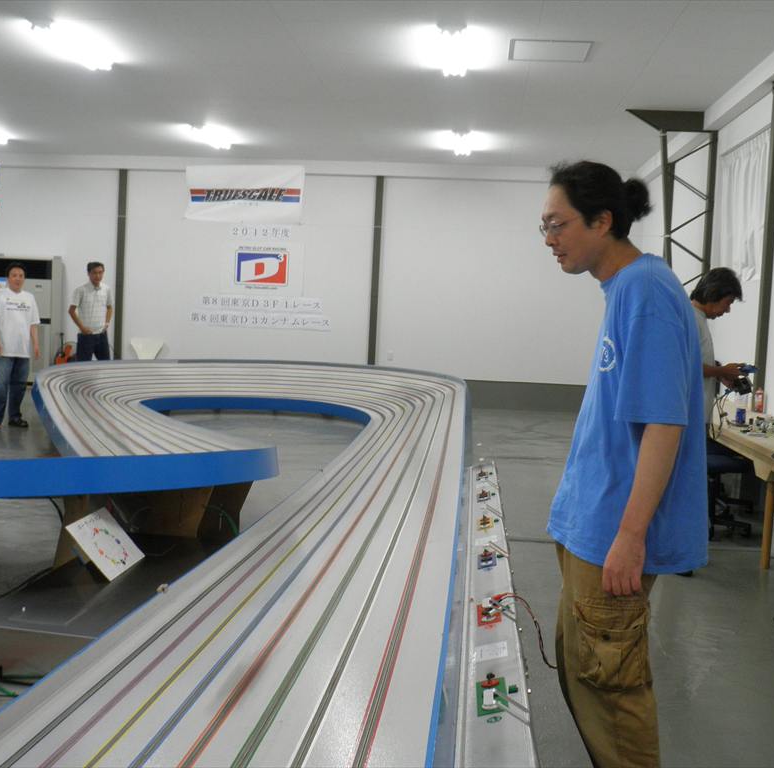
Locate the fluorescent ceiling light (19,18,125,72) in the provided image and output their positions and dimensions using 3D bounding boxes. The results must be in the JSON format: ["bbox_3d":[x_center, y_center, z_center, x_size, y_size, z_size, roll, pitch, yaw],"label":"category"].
[{"bbox_3d":[-2.499,-2.705,8.038,0.240,0.100,1.260,3,4,5],"label":"fluorescent ceiling light"}]

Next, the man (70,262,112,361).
[{"bbox_3d":[-3.119,-0.420,10.600,0.470,1.720,0.300,1,5,-25],"label":"man"}]

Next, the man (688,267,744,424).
[{"bbox_3d":[1.709,0.194,5.500,0.440,1.680,0.480,3,4,9],"label":"man"}]

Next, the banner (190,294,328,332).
[{"bbox_3d":[-1.849,-1.022,14.588,1.980,0.460,0.020,3,4,5],"label":"banner"}]

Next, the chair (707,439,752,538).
[{"bbox_3d":[2.094,0.583,6.570,0.550,0.780,0.520,2,4,-1],"label":"chair"}]

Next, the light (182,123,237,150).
[{"bbox_3d":[-2.115,-2.997,12.154,0.240,0.100,1.280,3,4,5],"label":"light"}]

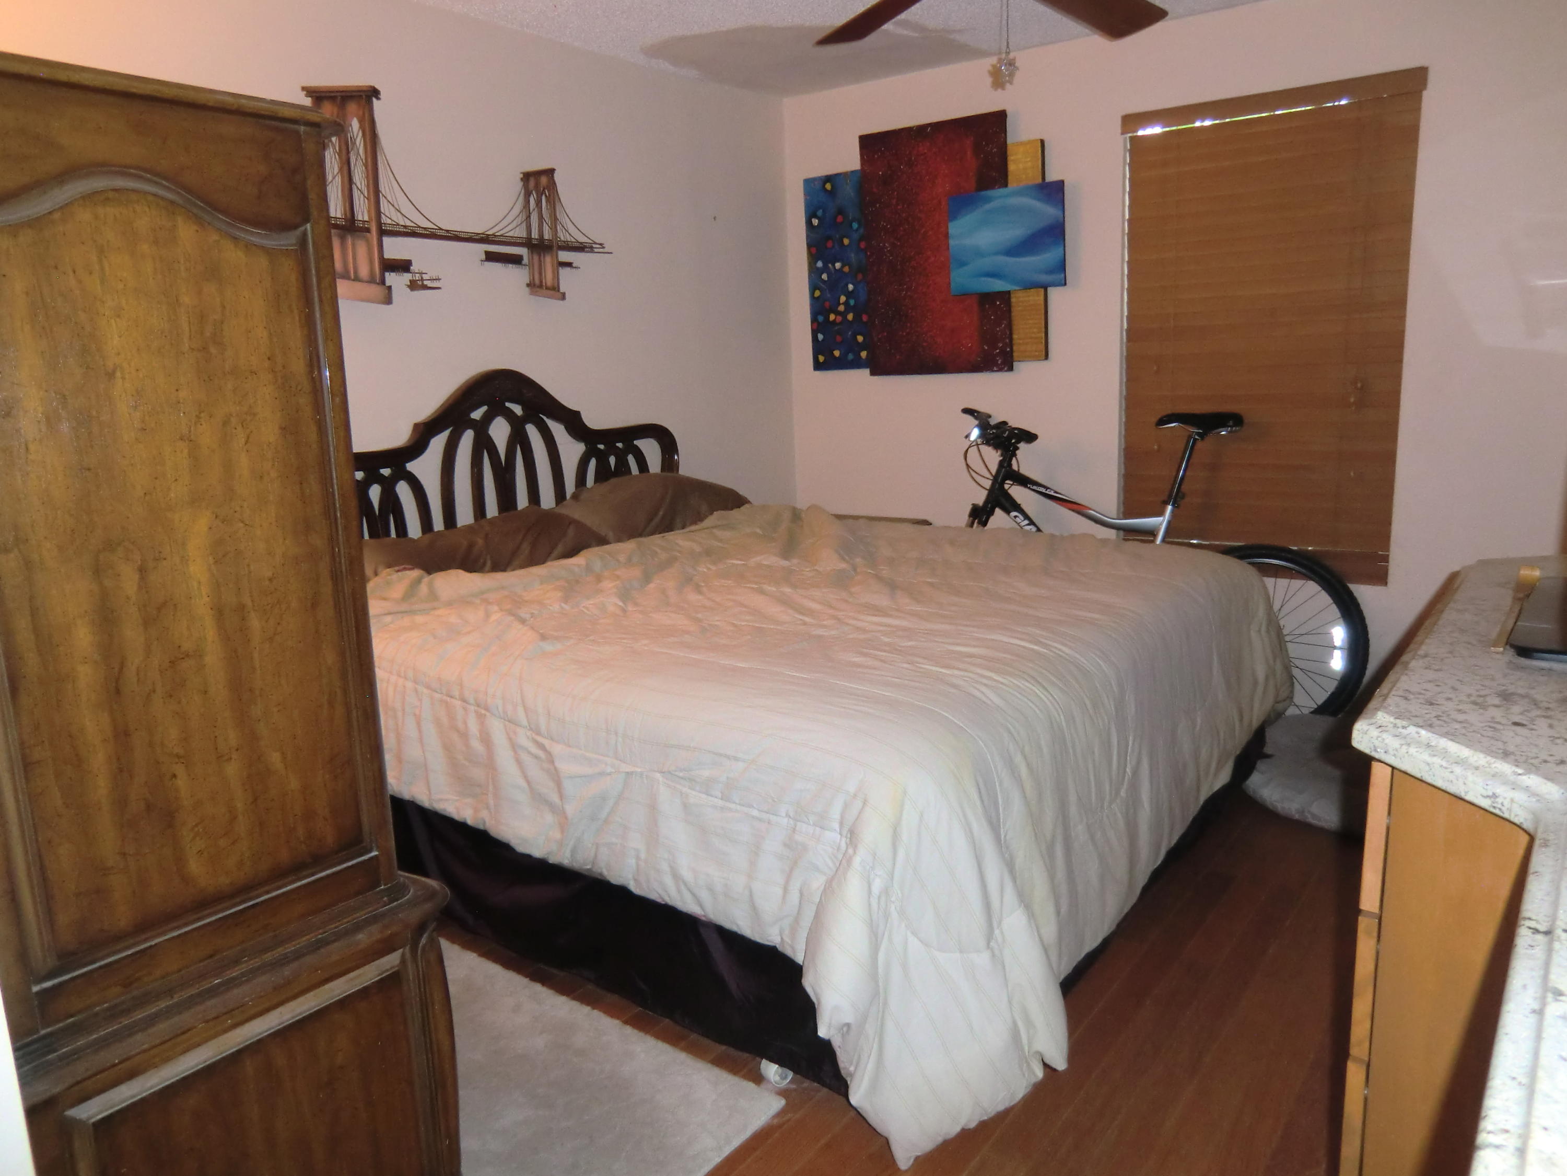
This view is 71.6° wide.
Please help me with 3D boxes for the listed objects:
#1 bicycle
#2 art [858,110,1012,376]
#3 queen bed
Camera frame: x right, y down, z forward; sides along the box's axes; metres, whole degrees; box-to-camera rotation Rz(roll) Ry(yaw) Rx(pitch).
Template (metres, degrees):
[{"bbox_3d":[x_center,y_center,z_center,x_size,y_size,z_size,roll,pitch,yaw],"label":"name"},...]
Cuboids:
[{"bbox_3d":[1.121,-0.064,3.850,1.700,1.130,0.600,5,14,30],"label":"bicycle"},{"bbox_3d":[0.587,-1.308,4.220,0.643,0.935,0.035,7,15,37],"label":"art"},{"bbox_3d":[0.051,0.027,3.110,2.200,1.345,2.080,7,15,37],"label":"queen bed"}]

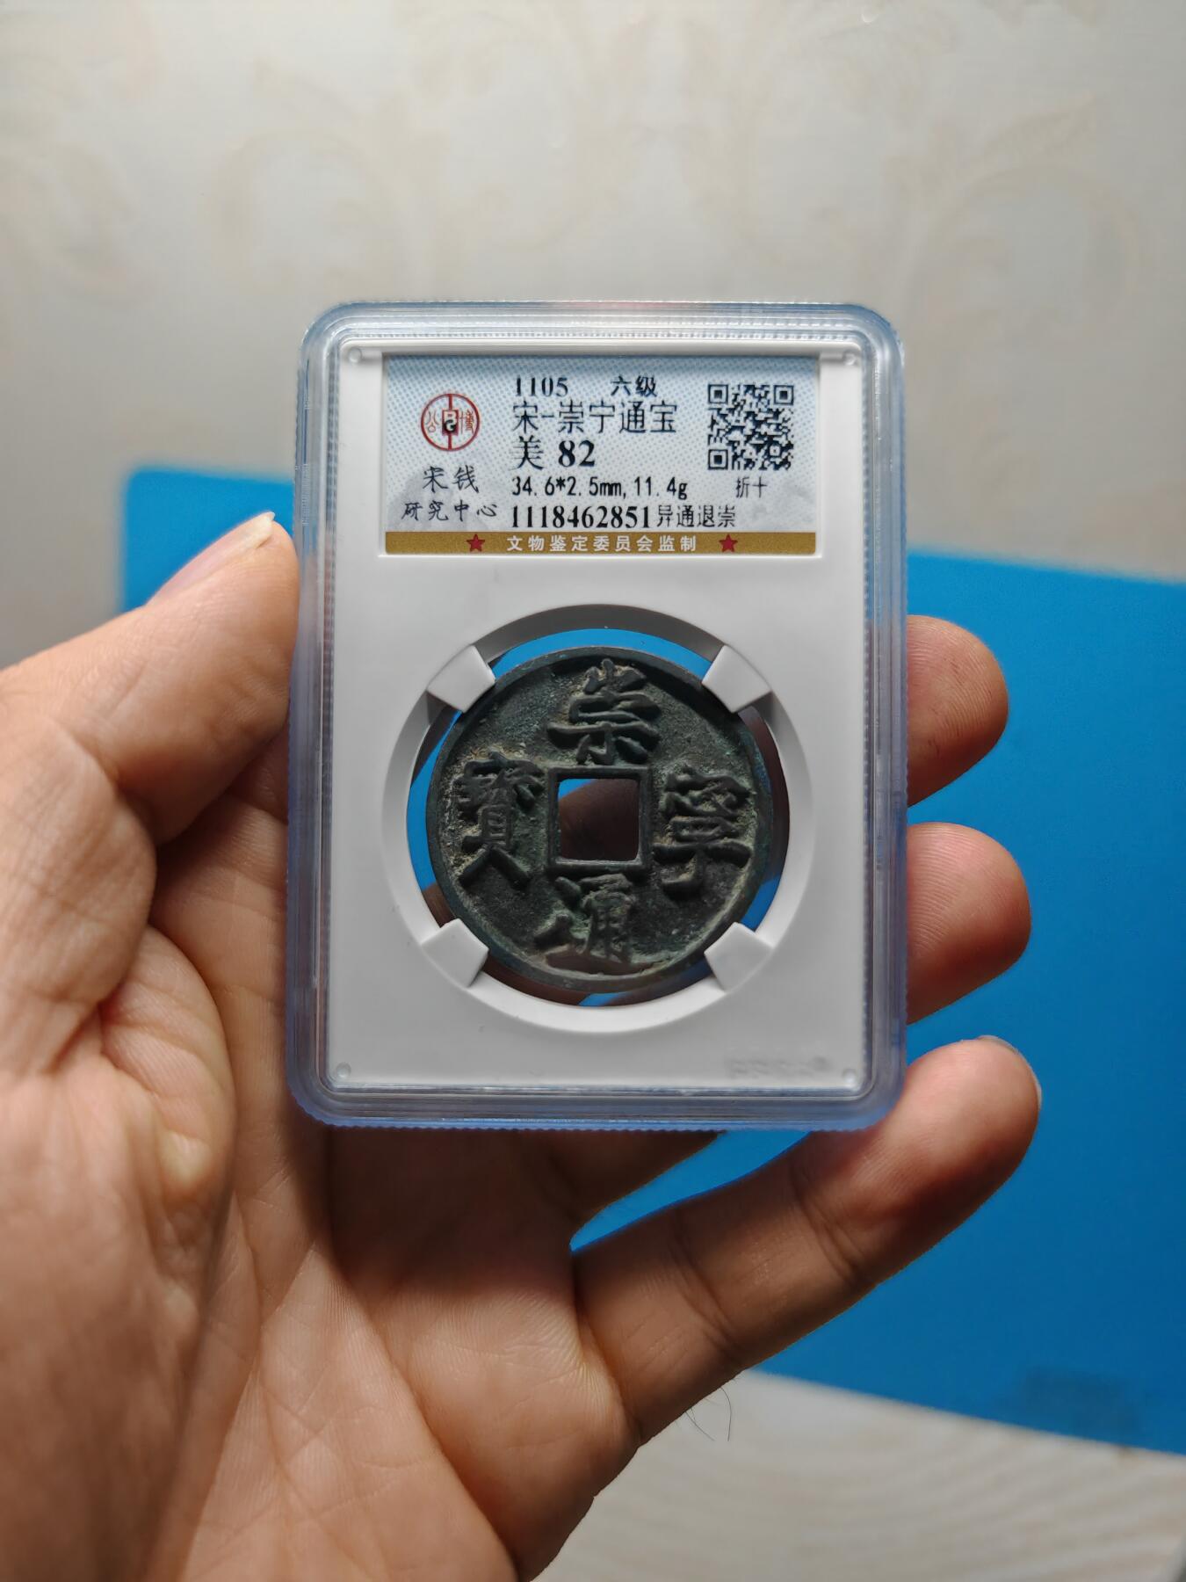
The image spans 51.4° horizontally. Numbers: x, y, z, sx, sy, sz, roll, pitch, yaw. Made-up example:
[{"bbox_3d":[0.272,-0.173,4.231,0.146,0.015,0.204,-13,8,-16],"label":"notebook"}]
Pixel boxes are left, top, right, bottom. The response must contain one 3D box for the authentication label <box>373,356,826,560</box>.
[{"bbox_3d":[0.001,-0.034,0.124,0.043,0.020,0.001,1,-2,0],"label":"authentication label"}]

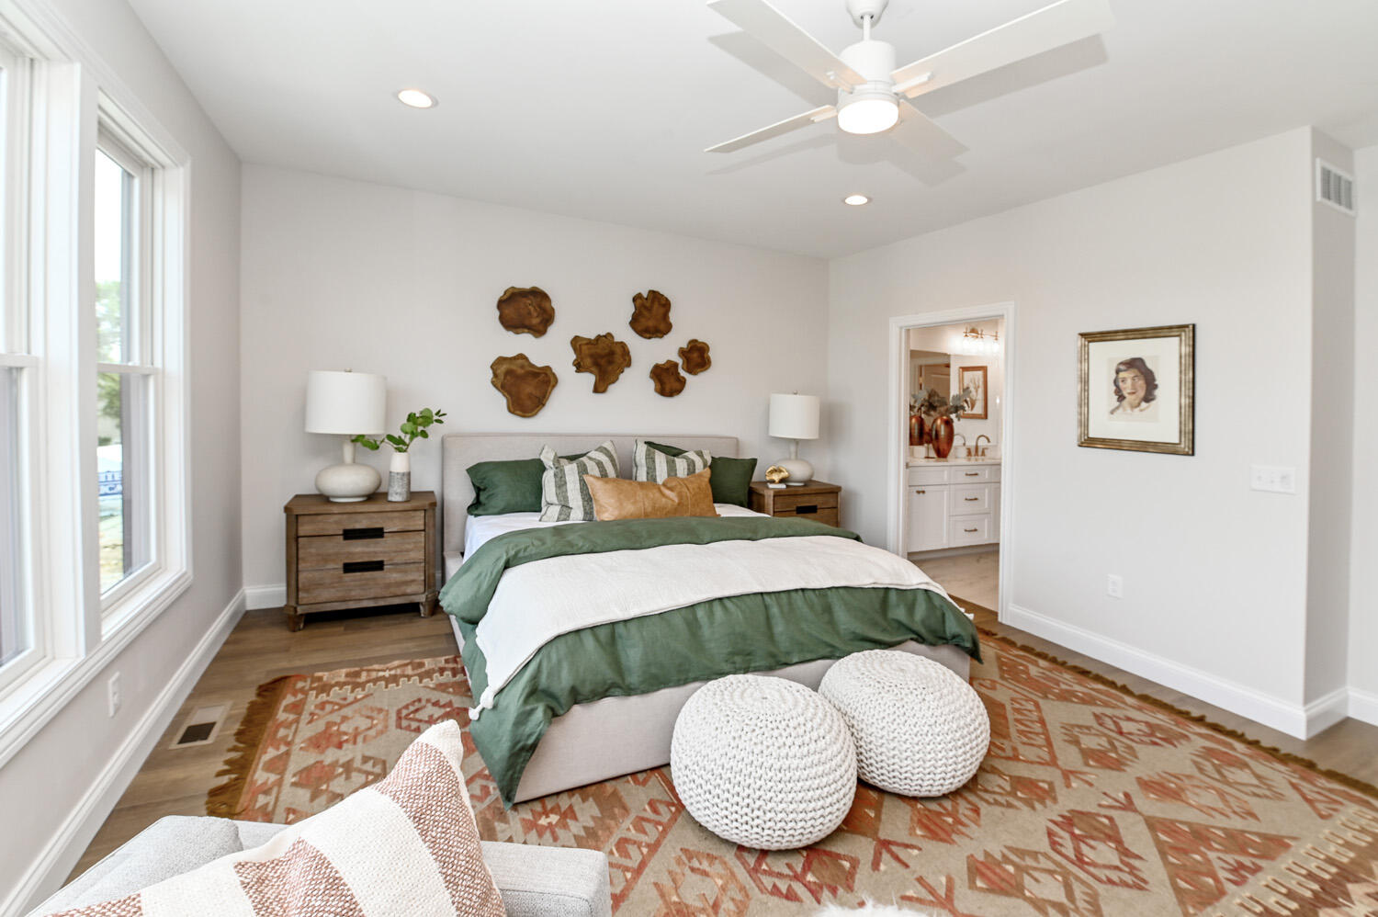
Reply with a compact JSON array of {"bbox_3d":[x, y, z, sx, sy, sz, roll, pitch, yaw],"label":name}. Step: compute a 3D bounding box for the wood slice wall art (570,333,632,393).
[{"bbox_3d":[-0.647,-0.702,4.232,0.473,0.444,0.048,-1,5,-25],"label":"wood slice wall art"}]

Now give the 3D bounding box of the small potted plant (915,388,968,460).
[{"bbox_3d":[2.471,-0.339,5.568,0.480,0.691,0.403,-1,5,-25],"label":"small potted plant"}]

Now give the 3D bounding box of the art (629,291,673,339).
[{"bbox_3d":[-0.297,-1.116,4.459,0.343,0.372,0.050,0,3,-24],"label":"art"}]

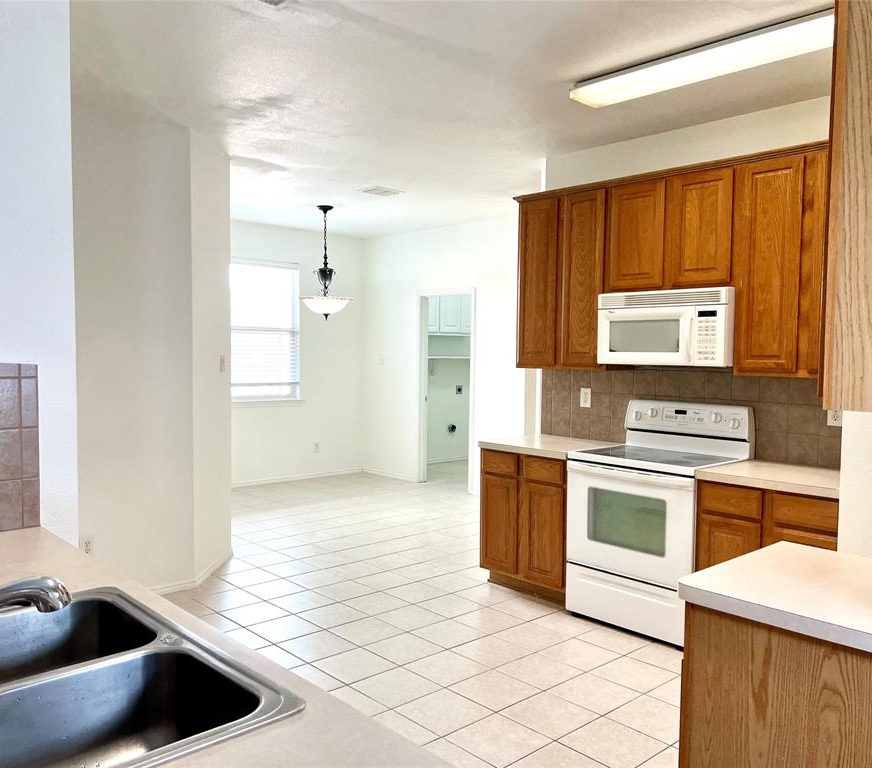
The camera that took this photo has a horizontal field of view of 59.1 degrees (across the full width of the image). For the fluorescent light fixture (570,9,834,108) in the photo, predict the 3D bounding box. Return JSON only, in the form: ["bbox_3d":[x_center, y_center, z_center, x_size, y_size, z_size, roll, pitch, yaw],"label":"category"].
[{"bbox_3d":[1.134,-1.359,3.232,0.250,0.090,1.240,-2,4,-43],"label":"fluorescent light fixture"}]

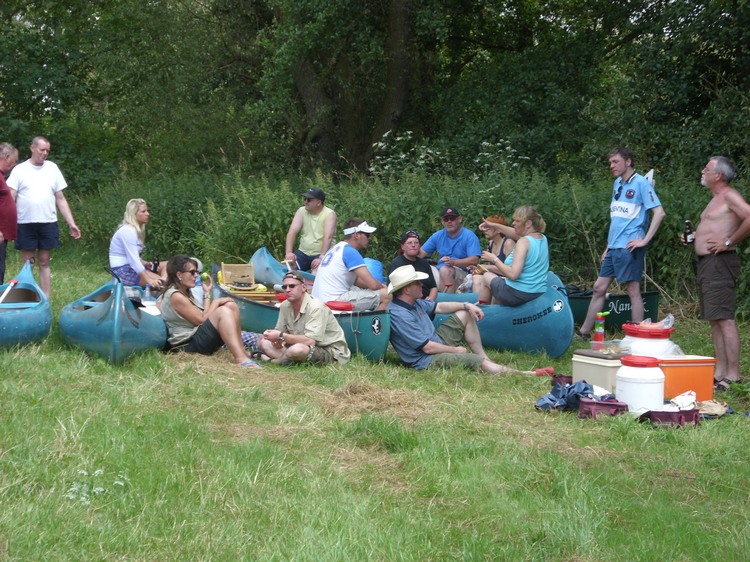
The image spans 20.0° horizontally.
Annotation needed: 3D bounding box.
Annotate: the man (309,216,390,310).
[{"bbox_3d":[-0.204,0.021,18.400,0.750,1.120,0.520,-4,6,-37],"label":"man"}]

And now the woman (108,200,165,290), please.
[{"bbox_3d":[-2.263,-0.159,20.400,0.680,1.180,0.500,1,5,6],"label":"woman"}]

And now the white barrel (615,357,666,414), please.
[{"bbox_3d":[1.851,0.731,14.800,0.340,0.375,0.340,1,6,7],"label":"white barrel"}]

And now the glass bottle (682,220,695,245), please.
[{"bbox_3d":[2.402,-0.371,16.200,0.067,0.205,0.067,-6,16,1],"label":"glass bottle"}]

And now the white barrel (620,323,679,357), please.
[{"bbox_3d":[2.017,0.586,15.650,0.430,0.530,0.430,0,5,0],"label":"white barrel"}]

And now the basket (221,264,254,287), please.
[{"bbox_3d":[-1.328,-0.053,20.500,0.340,0.260,0.280,0,5,-6],"label":"basket"}]

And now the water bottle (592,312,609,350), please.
[{"bbox_3d":[1.632,0.363,15.400,0.100,0.275,0.080,0,5,0],"label":"water bottle"}]

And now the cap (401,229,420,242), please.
[{"bbox_3d":[0.321,-0.412,19.200,0.180,0.140,0.250,-1,5,-14],"label":"cap"}]

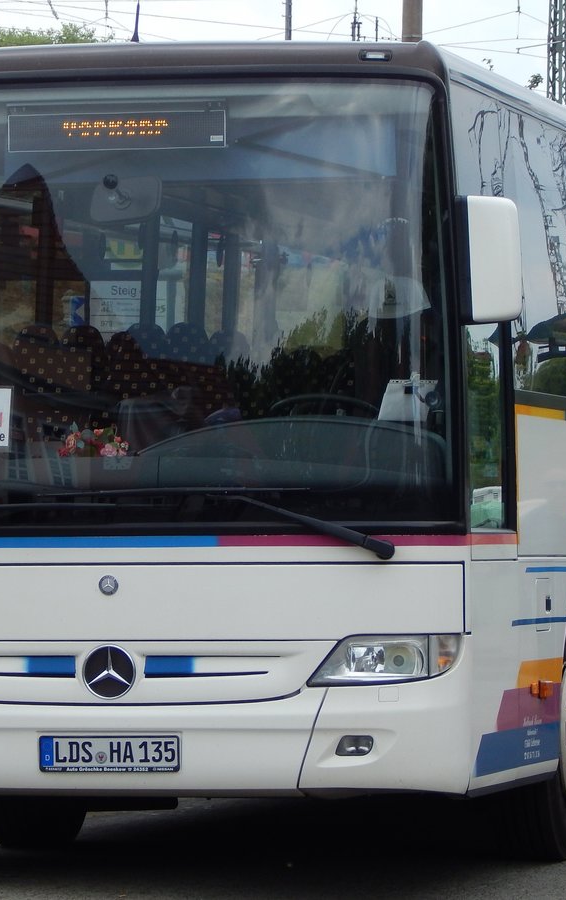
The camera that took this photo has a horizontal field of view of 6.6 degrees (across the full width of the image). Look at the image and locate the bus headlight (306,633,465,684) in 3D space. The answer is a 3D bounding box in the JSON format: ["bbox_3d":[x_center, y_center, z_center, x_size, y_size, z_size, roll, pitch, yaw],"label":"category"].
[{"bbox_3d":[0.363,0.765,17.729,0.510,0.195,0.210,-1,-1,9],"label":"bus headlight"}]

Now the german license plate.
[{"bbox_3d":[-0.632,1.110,17.815,0.527,0.132,0.020,-1,-1,14],"label":"german license plate"}]

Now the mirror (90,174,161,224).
[{"bbox_3d":[-0.582,-0.925,18.046,0.275,0.175,0.080,-1,-8,27],"label":"mirror"}]

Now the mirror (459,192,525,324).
[{"bbox_3d":[0.755,-0.689,17.732,0.235,0.465,0.160,0,-1,2],"label":"mirror"}]

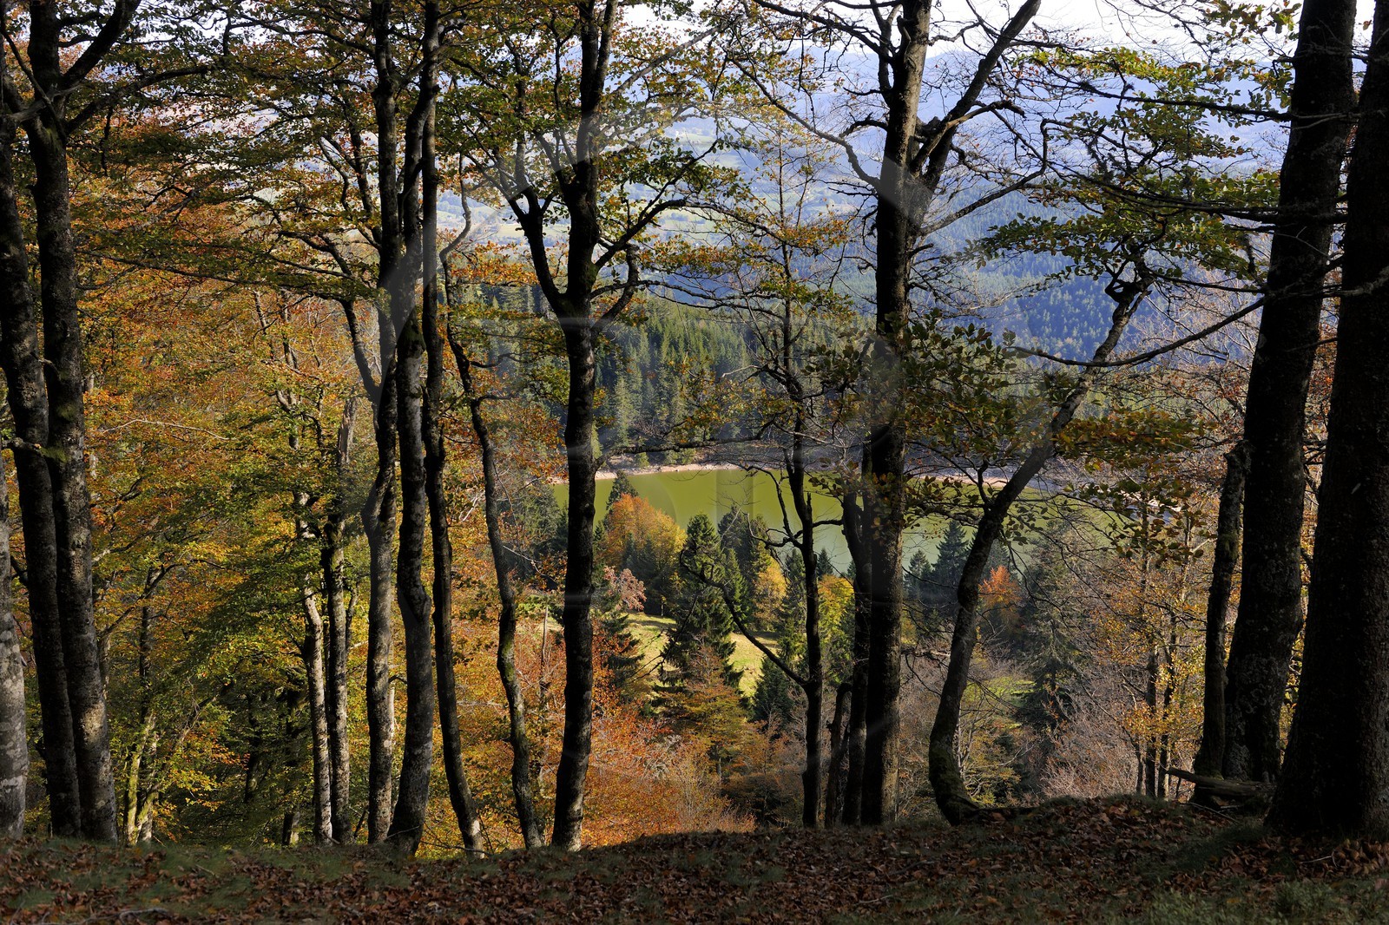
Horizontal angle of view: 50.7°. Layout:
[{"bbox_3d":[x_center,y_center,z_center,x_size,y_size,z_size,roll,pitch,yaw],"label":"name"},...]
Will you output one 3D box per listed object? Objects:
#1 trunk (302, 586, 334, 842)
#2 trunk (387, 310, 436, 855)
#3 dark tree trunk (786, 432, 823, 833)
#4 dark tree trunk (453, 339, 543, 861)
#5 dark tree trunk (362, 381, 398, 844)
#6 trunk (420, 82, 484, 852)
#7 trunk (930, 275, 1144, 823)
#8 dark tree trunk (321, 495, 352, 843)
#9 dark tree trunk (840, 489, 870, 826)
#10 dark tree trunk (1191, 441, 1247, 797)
[{"bbox_3d":[-3.650,2.484,14.192,0.189,2.637,0.189,0,13,0],"label":"trunk"},{"bbox_3d":[-2.181,0.993,11.286,0.350,4.404,0.262,0,13,0],"label":"trunk"},{"bbox_3d":[0.921,1.440,12.191,0.277,3.500,0.140,0,13,0],"label":"dark tree trunk"},{"bbox_3d":[-1.572,1.118,11.697,0.677,4.310,0.304,0,13,0],"label":"dark tree trunk"},{"bbox_3d":[-2.749,1.391,12.802,0.291,4.265,0.258,0,13,0],"label":"dark tree trunk"},{"bbox_3d":[-1.899,0.224,11.476,0.458,6.205,0.206,0,13,0],"label":"trunk"},{"bbox_3d":[2.525,0.732,10.807,1.473,4.222,0.368,0,13,0],"label":"trunk"},{"bbox_3d":[-3.410,2.035,14.087,0.209,3.542,0.209,2,13,-1],"label":"dark tree trunk"},{"bbox_3d":[1.385,1.725,12.640,0.235,3.081,0.168,0,13,0],"label":"dark tree trunk"},{"bbox_3d":[3.339,1.019,9.230,0.164,2.314,0.164,0,13,0],"label":"dark tree trunk"}]

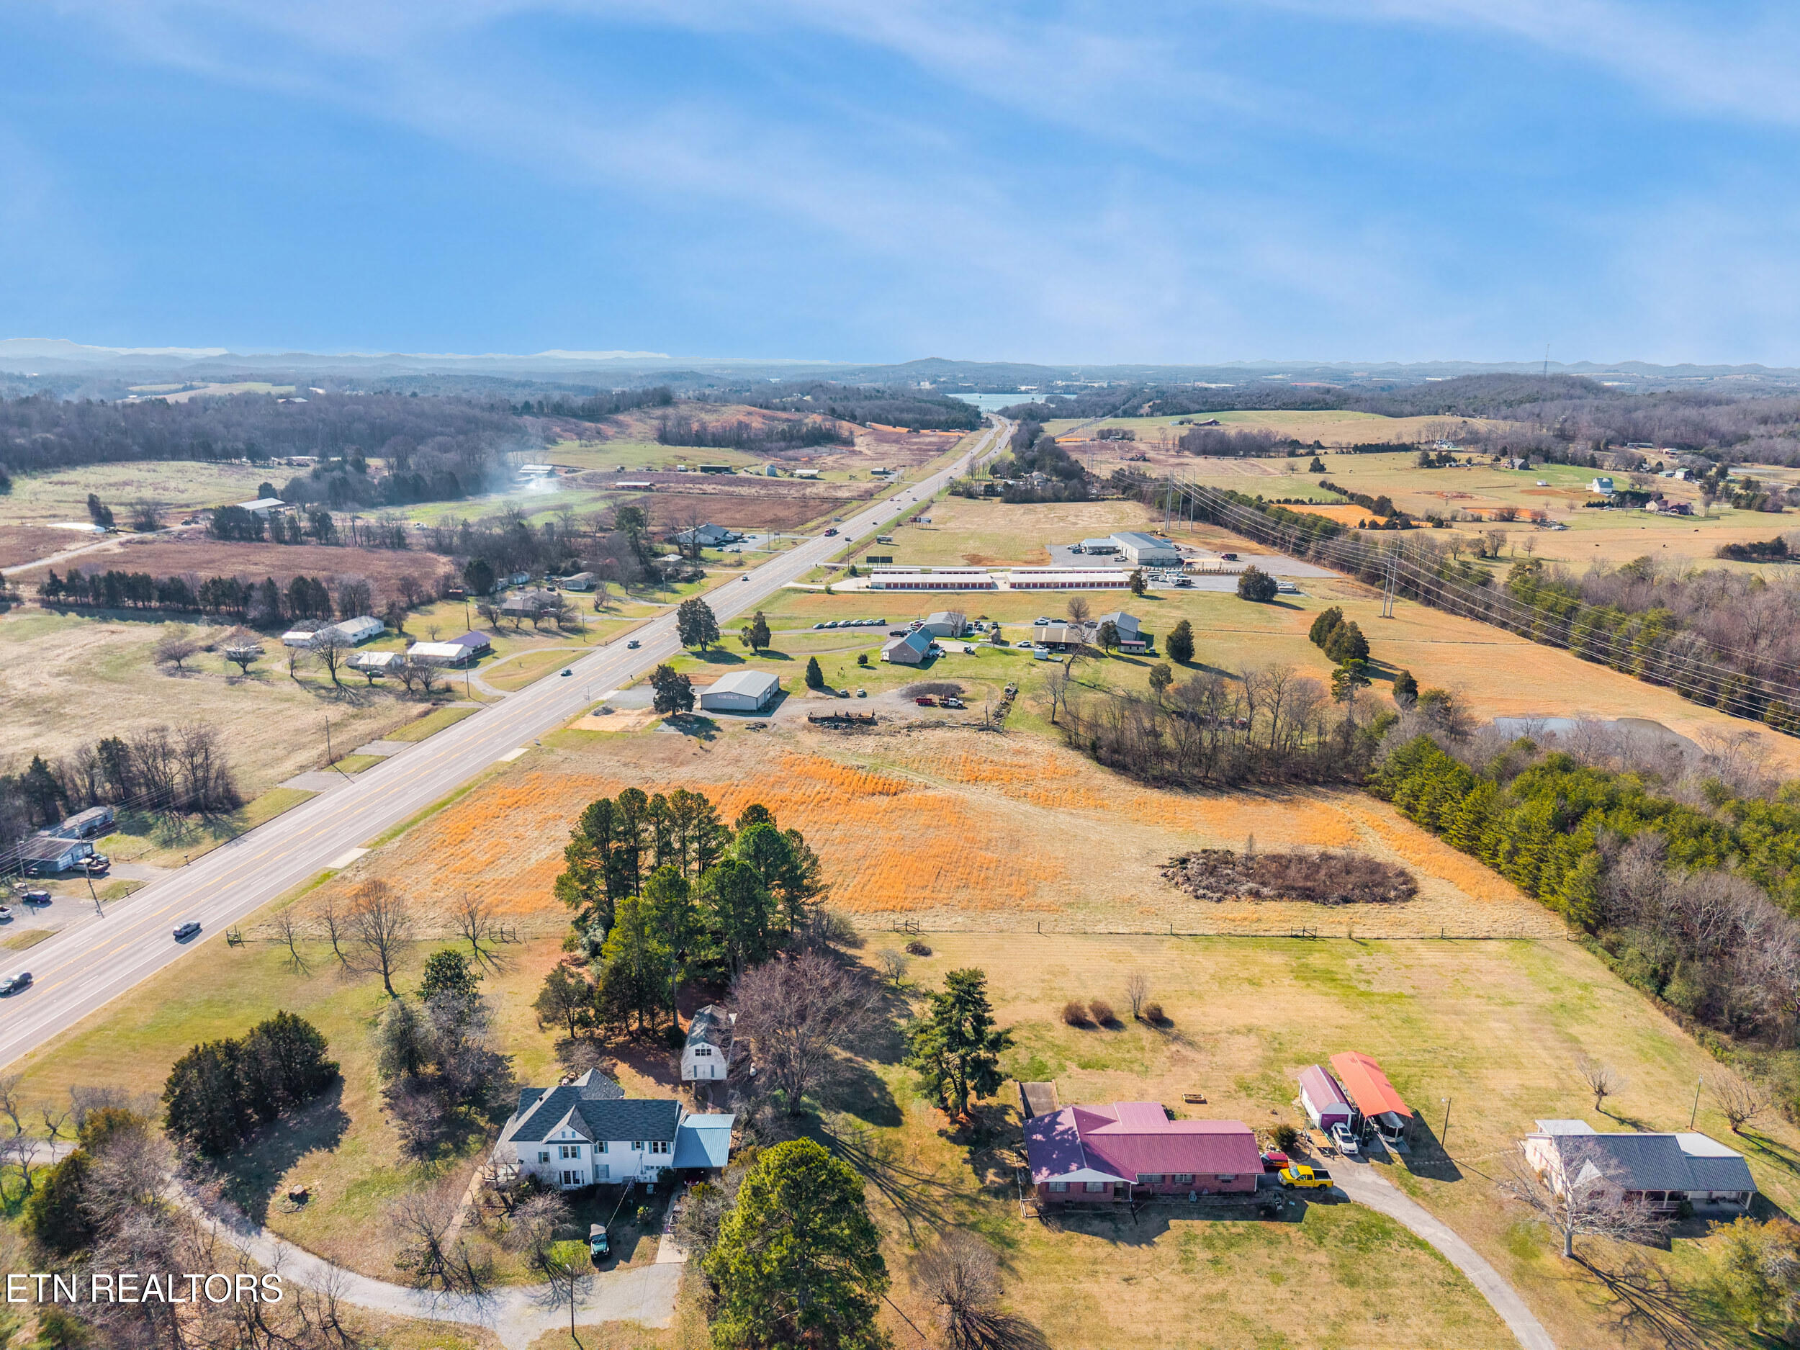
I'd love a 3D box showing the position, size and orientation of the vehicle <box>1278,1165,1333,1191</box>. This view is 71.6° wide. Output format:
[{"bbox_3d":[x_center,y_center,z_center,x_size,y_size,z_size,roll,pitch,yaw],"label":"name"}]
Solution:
[{"bbox_3d":[45.731,56.570,140.547,5.600,1.920,2.000,0,14,0],"label":"vehicle"}]

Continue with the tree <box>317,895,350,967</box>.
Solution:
[{"bbox_3d":[-85.390,37.245,188.367,4.700,9.500,4.700,0,14,0],"label":"tree"}]

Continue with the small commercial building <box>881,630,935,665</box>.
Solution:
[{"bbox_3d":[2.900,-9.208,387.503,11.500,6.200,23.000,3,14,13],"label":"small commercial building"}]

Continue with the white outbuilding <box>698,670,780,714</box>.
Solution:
[{"bbox_3d":[-41.900,3.976,331.828,14.600,4.900,22.500,2,14,8],"label":"white outbuilding"}]

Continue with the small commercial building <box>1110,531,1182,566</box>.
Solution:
[{"bbox_3d":[112.857,-58.245,577.956,17.500,7.900,45.000,-1,14,-6],"label":"small commercial building"}]

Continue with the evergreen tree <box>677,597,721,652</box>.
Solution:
[{"bbox_3d":[-62.621,-15.990,390.699,13.500,17.000,13.500,0,14,0],"label":"evergreen tree"}]

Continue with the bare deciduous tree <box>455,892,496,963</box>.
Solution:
[{"bbox_3d":[-64.959,37.341,190.107,5.600,9.100,5.600,0,14,0],"label":"bare deciduous tree"}]

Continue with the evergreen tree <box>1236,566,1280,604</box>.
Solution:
[{"bbox_3d":[137.460,-35.410,479.360,15.660,13.560,14.880,0,14,0],"label":"evergreen tree"}]

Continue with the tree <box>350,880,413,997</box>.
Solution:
[{"bbox_3d":[-73.064,36.818,176.245,8.190,16.200,8.190,0,14,0],"label":"tree"}]

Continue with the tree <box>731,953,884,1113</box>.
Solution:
[{"bbox_3d":[-10.795,42.644,146.089,17.160,19.500,17.160,0,14,0],"label":"tree"}]

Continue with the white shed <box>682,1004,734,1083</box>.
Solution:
[{"bbox_3d":[-25.033,48.041,163.258,5.900,5.400,9.400,0,14,-2],"label":"white shed"}]

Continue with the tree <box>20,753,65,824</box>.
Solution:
[{"bbox_3d":[-165.945,22.067,241.778,7.500,13.600,7.500,0,14,0],"label":"tree"}]

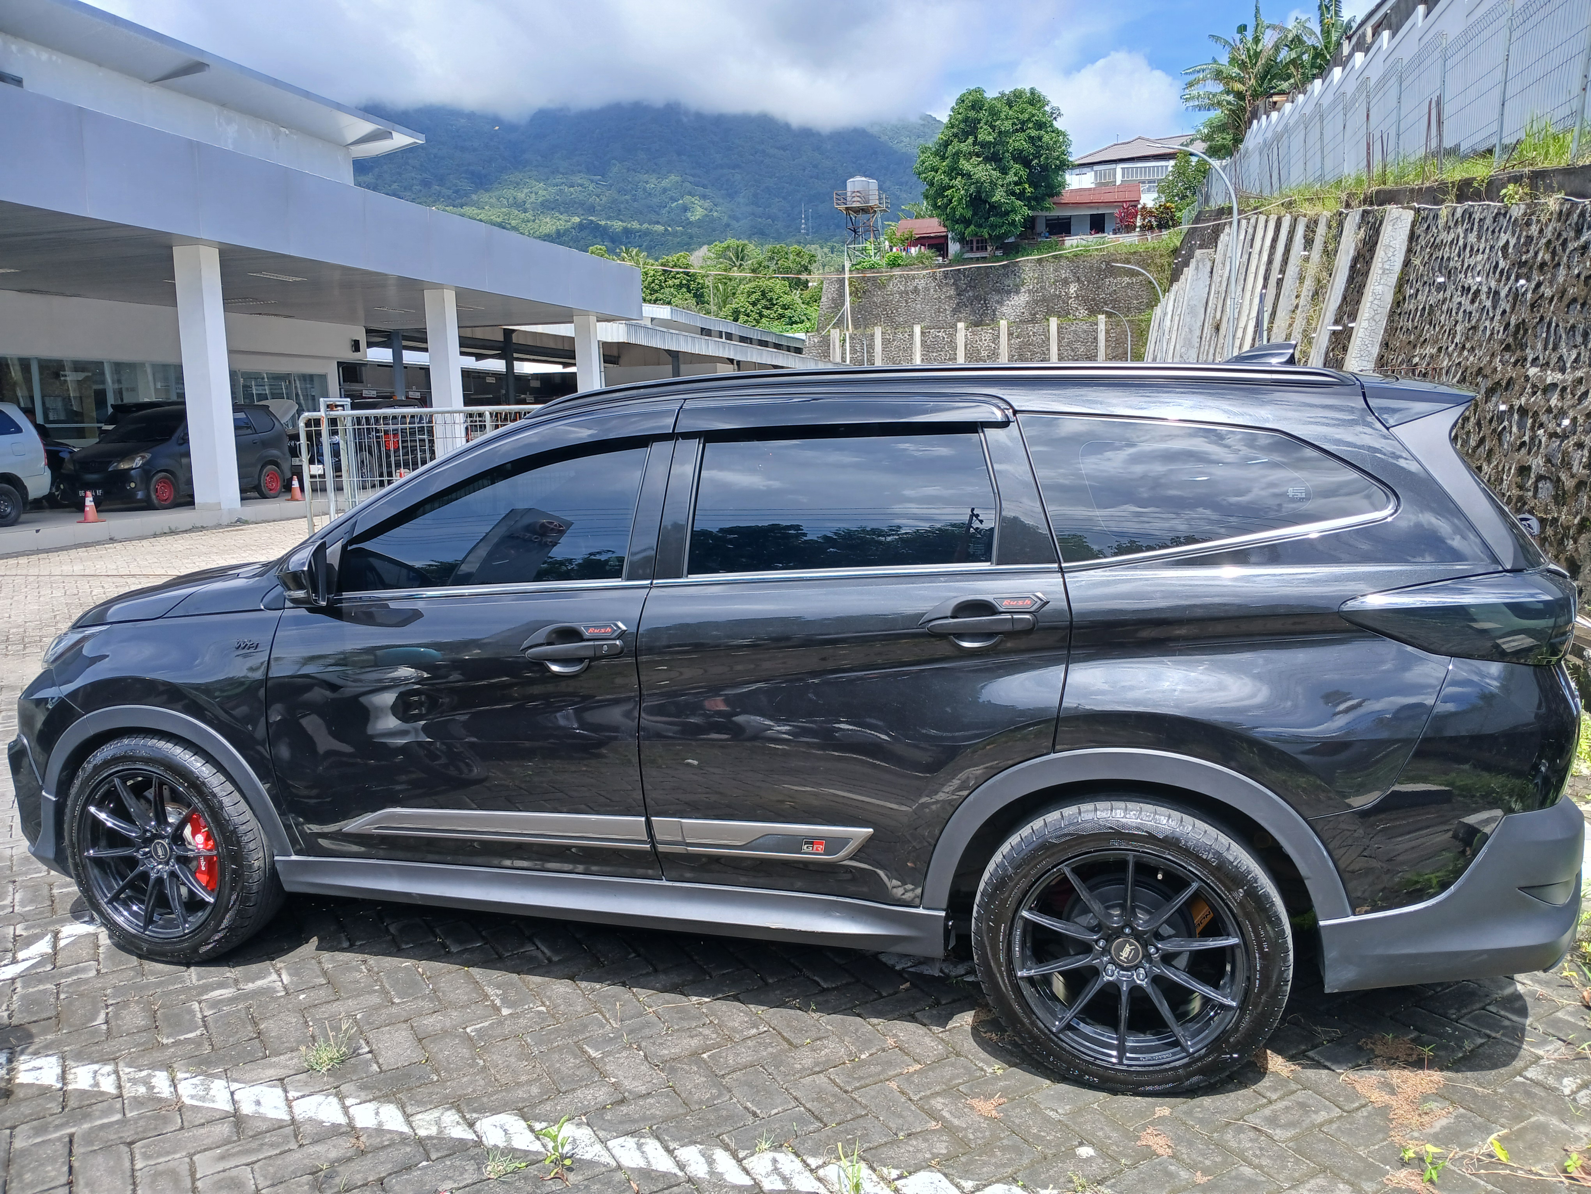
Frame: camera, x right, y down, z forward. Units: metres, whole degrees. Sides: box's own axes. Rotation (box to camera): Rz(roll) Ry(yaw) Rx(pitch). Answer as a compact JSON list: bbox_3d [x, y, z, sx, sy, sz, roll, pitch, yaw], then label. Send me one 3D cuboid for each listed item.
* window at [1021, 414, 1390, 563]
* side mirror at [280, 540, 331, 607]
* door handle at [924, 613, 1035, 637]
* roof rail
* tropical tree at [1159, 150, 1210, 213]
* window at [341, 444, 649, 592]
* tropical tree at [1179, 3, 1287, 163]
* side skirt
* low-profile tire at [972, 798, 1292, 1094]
[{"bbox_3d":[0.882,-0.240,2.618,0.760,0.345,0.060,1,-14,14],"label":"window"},{"bbox_3d":[-1.271,-0.056,3.091,0.120,0.165,0.190,-1,6,0],"label":"side mirror"},{"bbox_3d":[0.410,0.059,2.661,0.240,0.048,0.055,1,7,17],"label":"door handle"},{"bbox_3d":[0.246,-0.514,2.903,2.030,0.105,0.065,0,6,17],"label":"roof rail"},{"bbox_3d":[24.456,-25.939,75.000,2.900,4.200,2.900,-2,7,0],"label":"tropical tree"},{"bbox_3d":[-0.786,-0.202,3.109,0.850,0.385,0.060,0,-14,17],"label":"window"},{"bbox_3d":[18.437,-21.505,50.000,4.200,6.100,4.100,-2,7,0],"label":"tropical tree"},{"bbox_3d":[-0.527,0.770,3.057,1.850,0.125,0.100,0,6,17],"label":"side skirt"},{"bbox_3d":[0.758,0.780,2.726,0.670,0.660,0.225,1,7,17],"label":"low-profile tire"}]

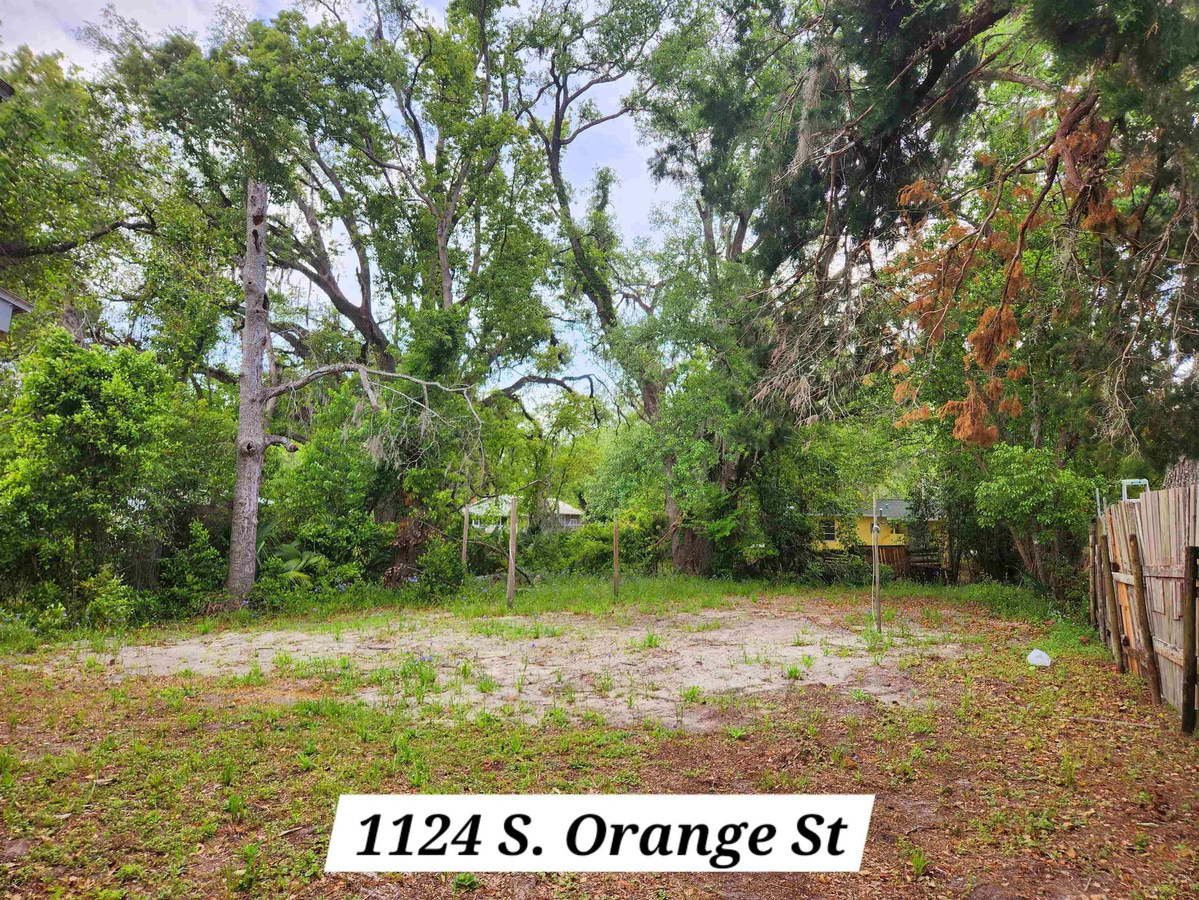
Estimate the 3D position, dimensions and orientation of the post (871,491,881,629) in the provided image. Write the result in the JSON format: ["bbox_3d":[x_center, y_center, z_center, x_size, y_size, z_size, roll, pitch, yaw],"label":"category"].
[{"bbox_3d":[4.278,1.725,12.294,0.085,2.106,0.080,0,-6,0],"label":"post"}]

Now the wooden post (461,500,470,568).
[{"bbox_3d":[-3.441,2.472,20.364,0.100,2.235,0.100,0,-6,0],"label":"wooden post"}]

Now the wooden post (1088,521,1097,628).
[{"bbox_3d":[7.843,1.990,12.741,0.100,1.668,0.100,-3,-6,28],"label":"wooden post"}]

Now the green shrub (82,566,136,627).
[{"bbox_3d":[-8.063,2.395,13.125,0.800,0.939,0.750,3,-7,-31],"label":"green shrub"}]

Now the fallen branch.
[{"bbox_3d":[-3.402,2.832,22.000,3.182,1.785,0.700,0,-6,0],"label":"fallen branch"}]

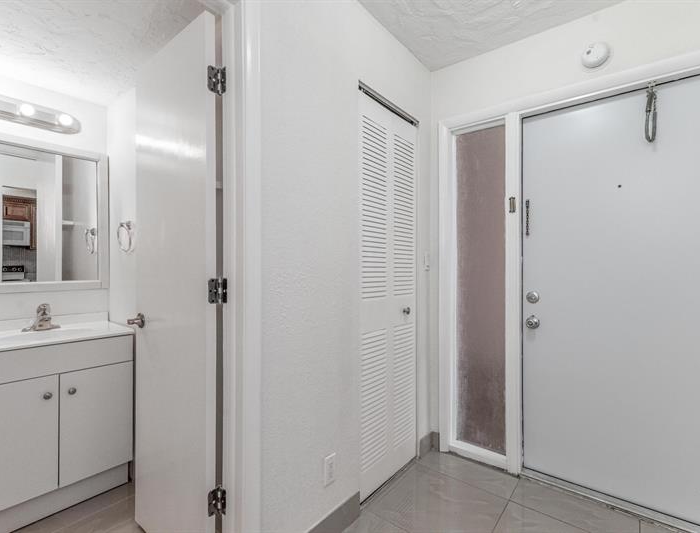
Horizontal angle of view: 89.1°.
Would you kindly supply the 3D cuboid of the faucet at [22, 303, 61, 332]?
[{"bbox_3d":[-1.594,0.267,1.851,0.130,0.140,0.160,0,0,38],"label":"faucet"}]

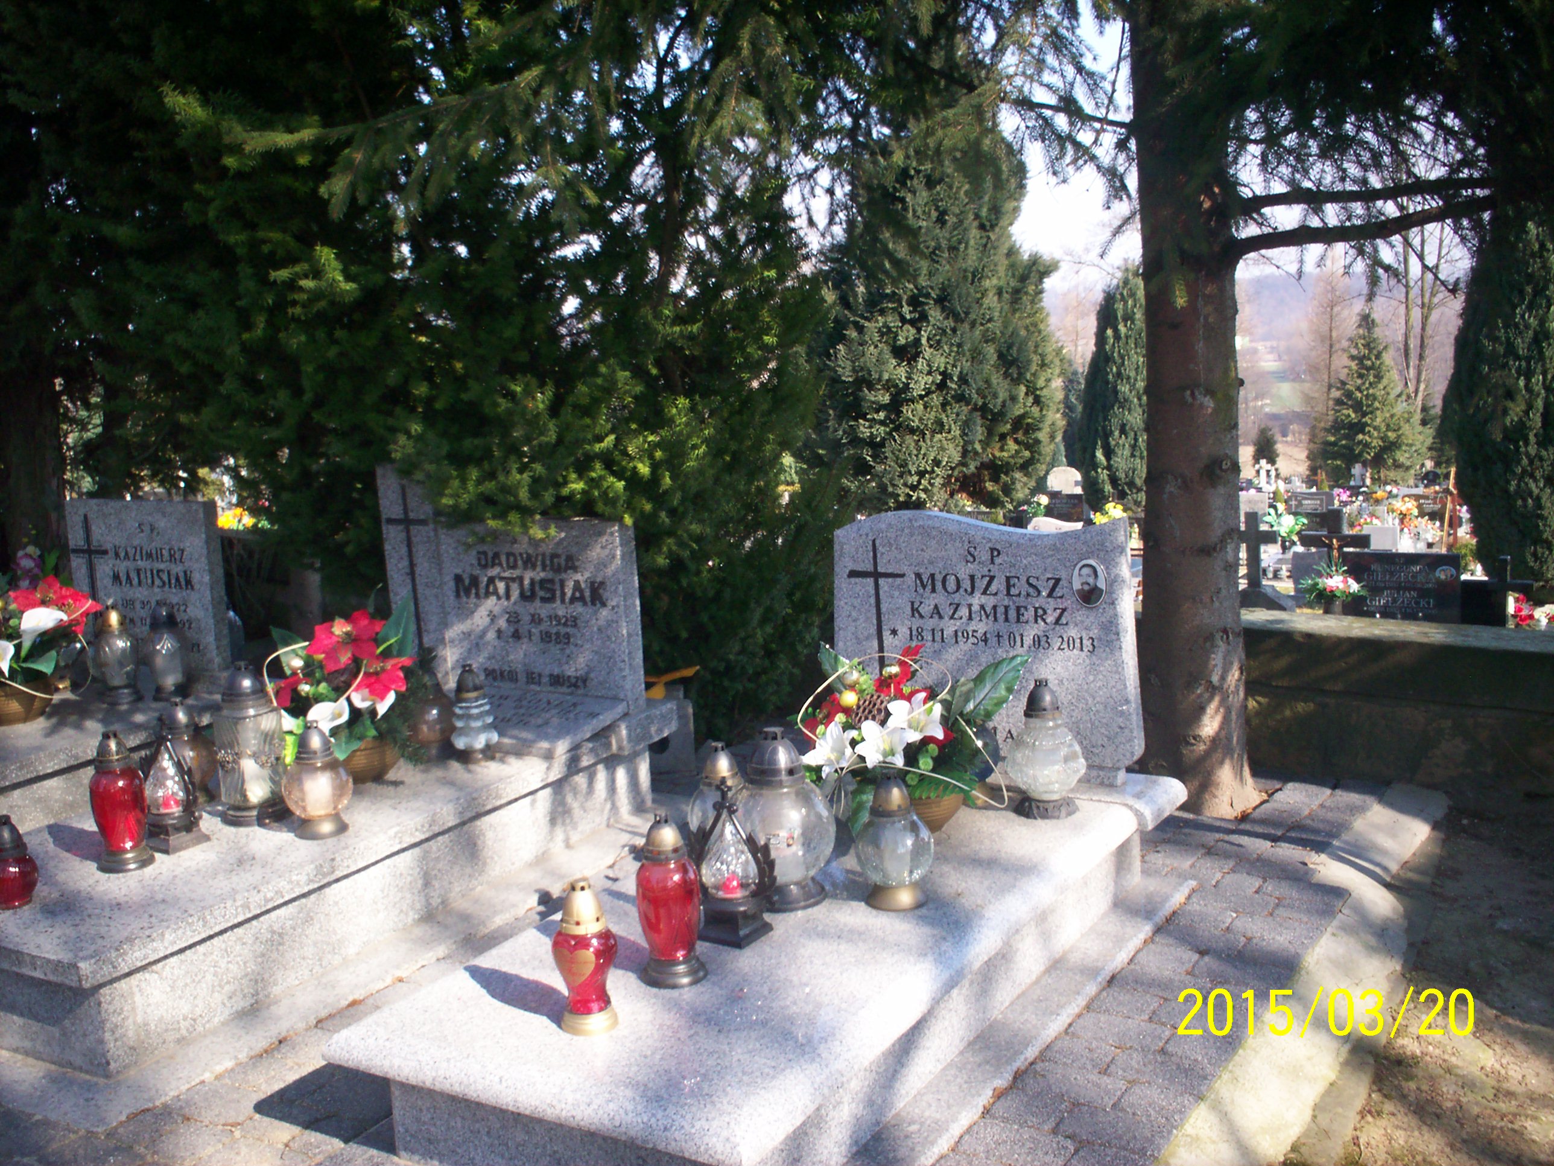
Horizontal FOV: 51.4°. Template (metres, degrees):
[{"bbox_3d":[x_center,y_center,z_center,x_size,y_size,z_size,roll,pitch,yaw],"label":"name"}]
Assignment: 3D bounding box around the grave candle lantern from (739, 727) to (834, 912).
[{"bbox_3d":[0.022,0.485,3.382,0.205,0.375,0.205,-3,7,0],"label":"grave candle lantern"}]

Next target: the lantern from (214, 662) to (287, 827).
[{"bbox_3d":[-1.308,0.393,3.993,0.165,0.402,0.165,1,8,31],"label":"lantern"}]

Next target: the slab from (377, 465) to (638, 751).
[{"bbox_3d":[-0.965,0.044,4.928,0.950,0.770,0.530,1,8,31],"label":"slab"}]

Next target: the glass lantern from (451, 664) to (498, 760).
[{"bbox_3d":[-0.832,0.350,4.417,0.129,0.258,0.129,-3,9,0],"label":"glass lantern"}]

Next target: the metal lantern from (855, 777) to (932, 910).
[{"bbox_3d":[0.243,0.533,3.366,0.164,0.264,0.164,-3,9,0],"label":"metal lantern"}]

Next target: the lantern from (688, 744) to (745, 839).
[{"bbox_3d":[-0.121,0.499,3.671,0.162,0.275,0.162,-3,9,0],"label":"lantern"}]

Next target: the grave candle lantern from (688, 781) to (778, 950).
[{"bbox_3d":[-0.099,0.546,3.212,0.135,0.318,0.123,1,8,31],"label":"grave candle lantern"}]

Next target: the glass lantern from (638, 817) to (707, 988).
[{"bbox_3d":[-0.203,0.588,3.027,0.128,0.311,0.128,-3,9,0],"label":"glass lantern"}]

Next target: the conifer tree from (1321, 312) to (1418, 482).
[{"bbox_3d":[16.513,-5.189,45.000,2.700,4.900,2.700,1,8,31],"label":"conifer tree"}]

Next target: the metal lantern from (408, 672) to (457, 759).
[{"bbox_3d":[-0.963,0.366,4.522,0.140,0.244,0.140,1,8,31],"label":"metal lantern"}]

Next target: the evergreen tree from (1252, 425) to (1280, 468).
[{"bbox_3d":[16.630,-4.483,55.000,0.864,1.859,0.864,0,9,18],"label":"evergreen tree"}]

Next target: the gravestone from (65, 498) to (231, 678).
[{"bbox_3d":[-2.164,0.002,5.566,0.723,0.586,0.068,2,10,31],"label":"gravestone"}]

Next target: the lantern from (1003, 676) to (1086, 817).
[{"bbox_3d":[0.648,0.396,3.941,0.195,0.325,0.195,1,8,31],"label":"lantern"}]

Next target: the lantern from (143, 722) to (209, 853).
[{"bbox_3d":[-1.421,0.458,3.765,0.195,0.315,0.125,2,11,31],"label":"lantern"}]

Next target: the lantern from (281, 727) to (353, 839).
[{"bbox_3d":[-1.102,0.472,3.870,0.163,0.261,0.163,1,8,31],"label":"lantern"}]

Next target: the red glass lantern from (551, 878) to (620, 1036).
[{"bbox_3d":[-0.338,0.648,2.835,0.116,0.266,0.116,-1,9,11],"label":"red glass lantern"}]

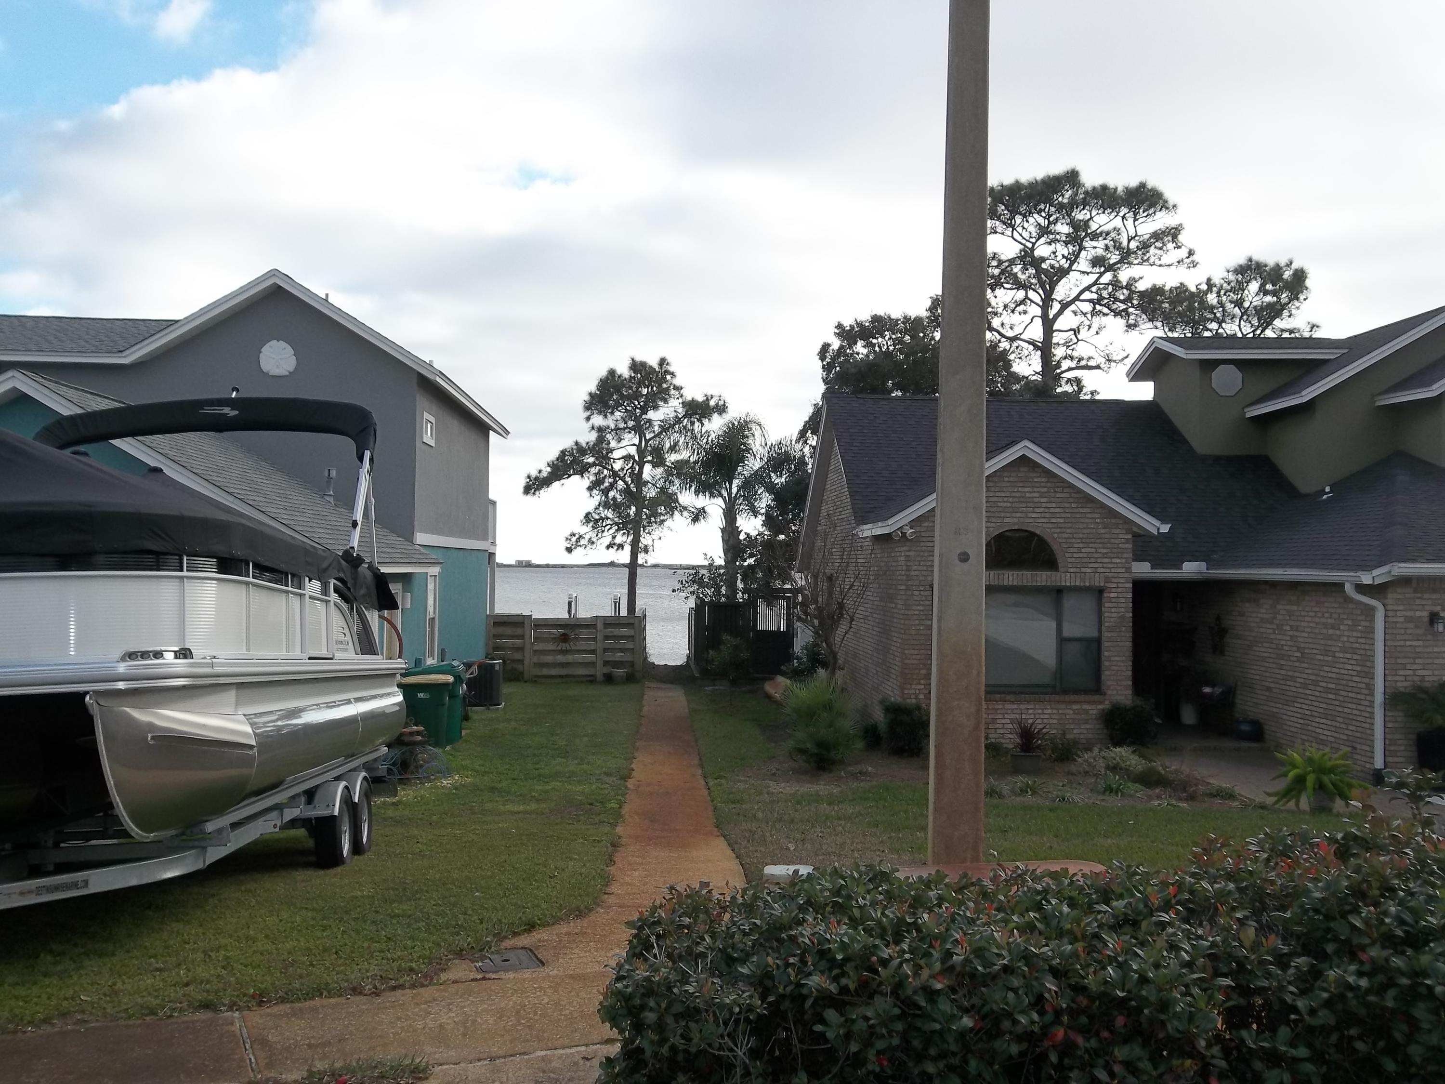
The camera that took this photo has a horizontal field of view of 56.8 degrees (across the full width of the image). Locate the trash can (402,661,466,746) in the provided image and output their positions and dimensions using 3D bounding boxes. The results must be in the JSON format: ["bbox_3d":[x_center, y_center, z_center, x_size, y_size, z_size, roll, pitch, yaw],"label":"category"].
[{"bbox_3d":[-4.110,2.275,19.000,0.820,1.130,0.710,0,-1,-3],"label":"trash can"}]

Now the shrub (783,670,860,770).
[{"bbox_3d":[1.205,2.183,16.300,0.970,1.200,0.950,0,-1,-3],"label":"shrub"}]

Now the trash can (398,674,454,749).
[{"bbox_3d":[-4.015,2.300,18.050,0.670,1.020,0.610,0,-1,-3],"label":"trash can"}]

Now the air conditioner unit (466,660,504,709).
[{"bbox_3d":[-4.420,2.600,24.650,0.780,0.820,0.780,0,-1,-3],"label":"air conditioner unit"}]

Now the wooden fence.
[{"bbox_3d":[-3.604,2.415,30.900,3.680,1.540,0.160,0,-1,-3],"label":"wooden fence"}]

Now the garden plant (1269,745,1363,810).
[{"bbox_3d":[6.007,2.384,13.500,0.980,0.670,0.950,0,-1,-3],"label":"garden plant"}]

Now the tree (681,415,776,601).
[{"bbox_3d":[0.174,-0.079,37.500,3.200,6.900,3.200,0,-1,-3],"label":"tree"}]

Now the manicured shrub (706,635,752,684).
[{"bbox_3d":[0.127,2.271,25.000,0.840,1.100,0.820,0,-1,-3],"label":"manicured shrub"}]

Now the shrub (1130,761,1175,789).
[{"bbox_3d":[4.862,2.629,15.100,0.500,0.330,0.480,0,-1,-3],"label":"shrub"}]

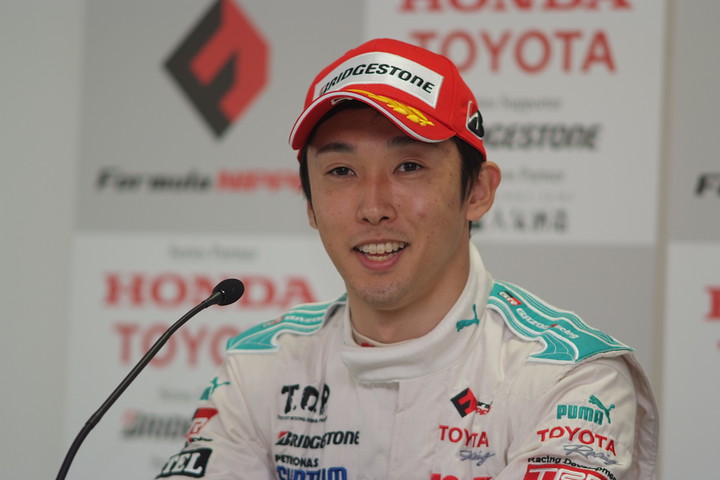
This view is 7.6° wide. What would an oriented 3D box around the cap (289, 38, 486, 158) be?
[{"bbox_3d":[0.023,-0.127,4.890,0.170,0.125,0.260,-3,-9,15],"label":"cap"}]

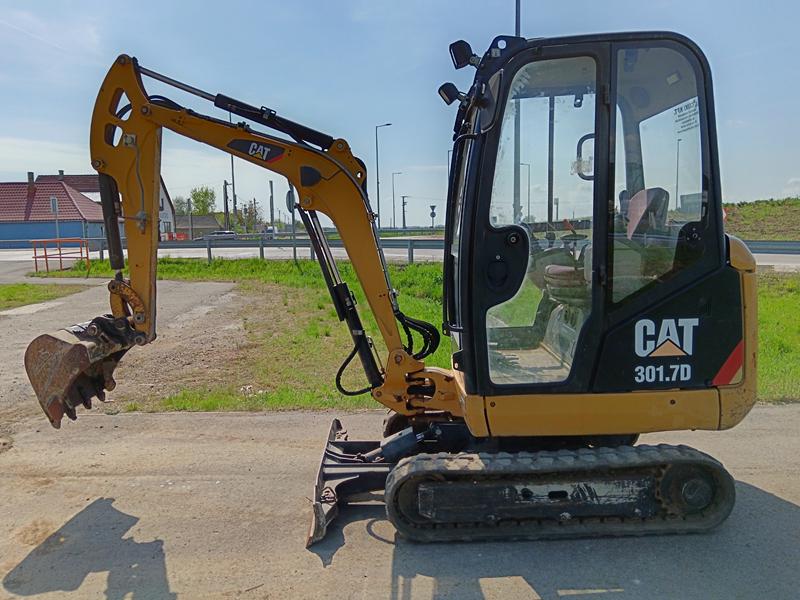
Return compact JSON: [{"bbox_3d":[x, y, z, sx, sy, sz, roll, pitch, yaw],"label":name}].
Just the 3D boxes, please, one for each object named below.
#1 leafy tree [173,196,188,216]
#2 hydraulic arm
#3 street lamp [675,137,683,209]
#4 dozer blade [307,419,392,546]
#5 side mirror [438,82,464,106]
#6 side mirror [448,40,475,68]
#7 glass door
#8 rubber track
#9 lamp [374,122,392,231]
[{"bbox_3d":[-31.894,-11.465,91.288,3.400,7.260,3.400,-1,7,0],"label":"leafy tree"},{"bbox_3d":[-0.763,-0.301,3.242,2.090,1.870,0.620,-1,7,-2],"label":"hydraulic arm"},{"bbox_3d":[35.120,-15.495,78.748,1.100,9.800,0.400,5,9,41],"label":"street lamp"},{"bbox_3d":[-0.252,0.927,3.420,0.380,0.210,1.280,-1,7,-2],"label":"dozer blade"},{"bbox_3d":[0.290,-1.187,3.601,0.125,0.120,0.110,-1,7,-2],"label":"side mirror"},{"bbox_3d":[0.275,-1.102,2.805,0.110,0.115,0.110,-1,7,-2],"label":"side mirror"},{"bbox_3d":[0.634,-0.356,2.862,0.630,1.570,0.080,-1,7,-2],"label":"glass door"},{"bbox_3d":[0.726,0.894,2.925,1.600,0.350,0.230,-1,7,-2],"label":"rubber track"},{"bbox_3d":[-1.206,-9.797,53.231,1.400,10.200,0.350,-1,7,0],"label":"lamp"}]

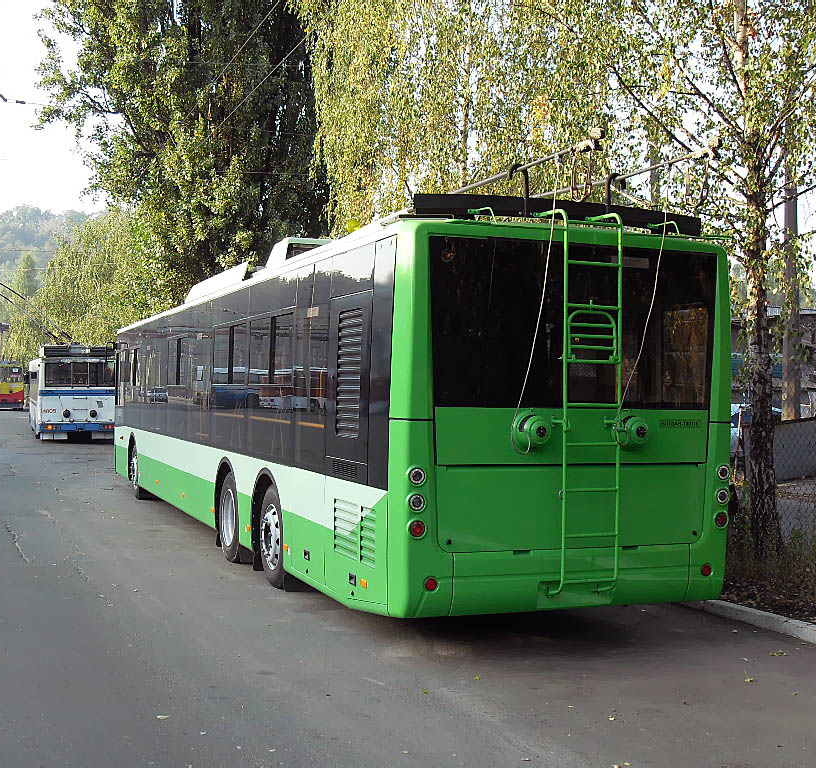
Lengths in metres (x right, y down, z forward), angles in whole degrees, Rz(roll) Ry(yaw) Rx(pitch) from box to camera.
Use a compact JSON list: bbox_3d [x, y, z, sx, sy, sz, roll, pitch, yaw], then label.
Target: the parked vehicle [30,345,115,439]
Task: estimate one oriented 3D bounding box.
[{"bbox_3d":[-12.572,0.317,40.627,2.500,3.200,11.800,1,-1,-20],"label":"parked vehicle"}]

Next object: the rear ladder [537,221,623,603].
[{"bbox_3d":[1.126,0.120,7.335,0.445,2.550,0.430,1,-1,-22],"label":"rear ladder"}]

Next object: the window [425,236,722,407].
[{"bbox_3d":[1.141,-0.377,7.310,2.170,1.080,0.060,1,-1,-22],"label":"window"}]

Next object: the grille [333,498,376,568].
[{"bbox_3d":[-0.372,1.025,7.594,0.040,0.390,0.880,1,-1,-22],"label":"grille"}]

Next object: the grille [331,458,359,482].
[{"bbox_3d":[-0.448,0.615,7.805,0.020,0.105,0.560,1,-1,-22],"label":"grille"}]

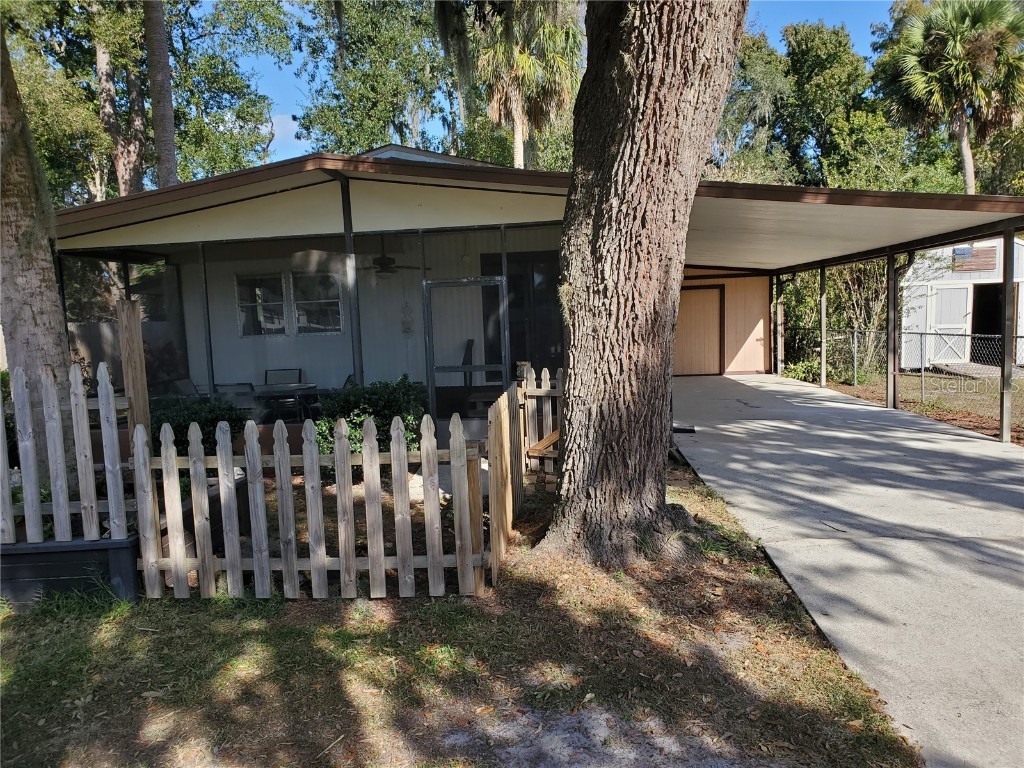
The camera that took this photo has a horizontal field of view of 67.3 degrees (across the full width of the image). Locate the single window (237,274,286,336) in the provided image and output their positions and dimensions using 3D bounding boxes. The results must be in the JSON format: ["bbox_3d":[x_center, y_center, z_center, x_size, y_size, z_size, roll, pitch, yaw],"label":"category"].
[{"bbox_3d":[-4.118,-1.290,12.643,0.780,0.980,0.100,-2,5,5],"label":"single window"}]

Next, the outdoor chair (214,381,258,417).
[{"bbox_3d":[-3.489,0.409,10.273,0.600,0.900,0.700,-1,5,15],"label":"outdoor chair"}]

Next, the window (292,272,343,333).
[{"bbox_3d":[-3.176,-1.314,12.558,0.780,0.980,0.100,-2,5,5],"label":"window"}]

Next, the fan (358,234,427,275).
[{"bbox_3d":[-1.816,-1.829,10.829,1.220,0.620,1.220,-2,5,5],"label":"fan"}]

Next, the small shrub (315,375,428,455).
[{"bbox_3d":[-1.659,0.406,9.034,1.200,1.030,1.000,-2,5,5],"label":"small shrub"}]

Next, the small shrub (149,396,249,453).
[{"bbox_3d":[-3.813,0.587,9.260,1.100,0.820,0.850,-2,5,5],"label":"small shrub"}]

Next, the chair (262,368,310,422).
[{"bbox_3d":[-3.507,0.262,11.895,0.600,0.910,0.700,-3,5,-9],"label":"chair"}]

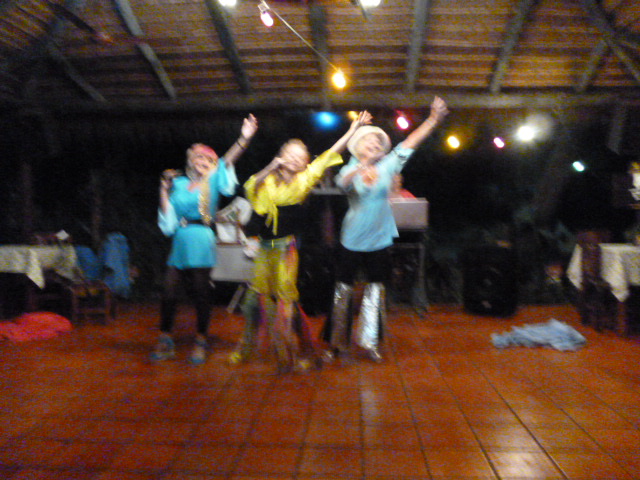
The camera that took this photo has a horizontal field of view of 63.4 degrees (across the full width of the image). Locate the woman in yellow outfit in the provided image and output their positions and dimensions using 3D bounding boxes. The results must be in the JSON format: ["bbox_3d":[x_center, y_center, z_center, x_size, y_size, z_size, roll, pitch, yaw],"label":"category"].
[{"bbox_3d":[-0.139,-0.012,3.922,1.050,1.890,0.550,0,3,-5],"label":"woman in yellow outfit"}]

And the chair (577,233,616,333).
[{"bbox_3d":[2.756,0.386,5.186,0.420,0.950,0.410,0,3,-7],"label":"chair"}]

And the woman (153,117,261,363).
[{"bbox_3d":[-0.882,-0.015,4.071,0.800,1.880,0.480,0,3,-5],"label":"woman"}]

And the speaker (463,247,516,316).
[{"bbox_3d":[1.953,0.444,5.915,0.480,0.750,0.440,2,4,30],"label":"speaker"}]

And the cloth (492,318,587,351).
[{"bbox_3d":[1.933,0.839,4.617,0.820,0.110,0.480,0,3,0],"label":"cloth"}]

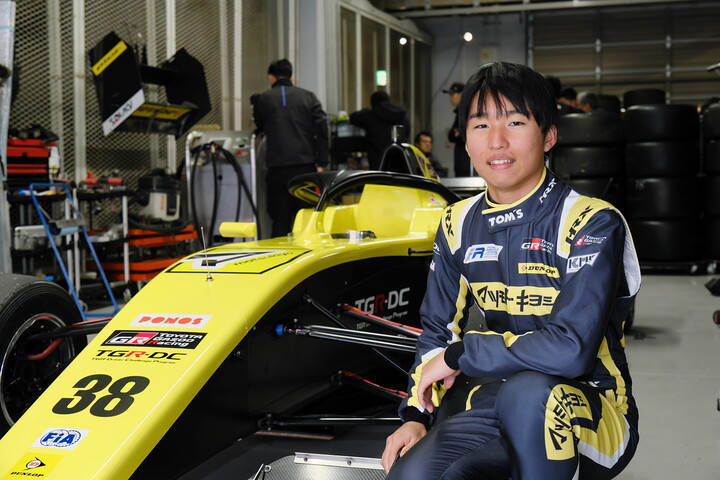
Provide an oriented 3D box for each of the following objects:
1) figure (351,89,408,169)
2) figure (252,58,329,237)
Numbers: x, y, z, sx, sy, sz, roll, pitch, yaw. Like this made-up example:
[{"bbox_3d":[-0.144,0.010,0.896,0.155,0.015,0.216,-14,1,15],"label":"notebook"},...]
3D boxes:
[{"bbox_3d":[0.220,-0.690,9.800,0.540,1.650,0.480,-2,4,-34],"label":"figure"},{"bbox_3d":[-0.550,-0.580,7.600,0.600,1.710,0.420,0,4,0],"label":"figure"}]

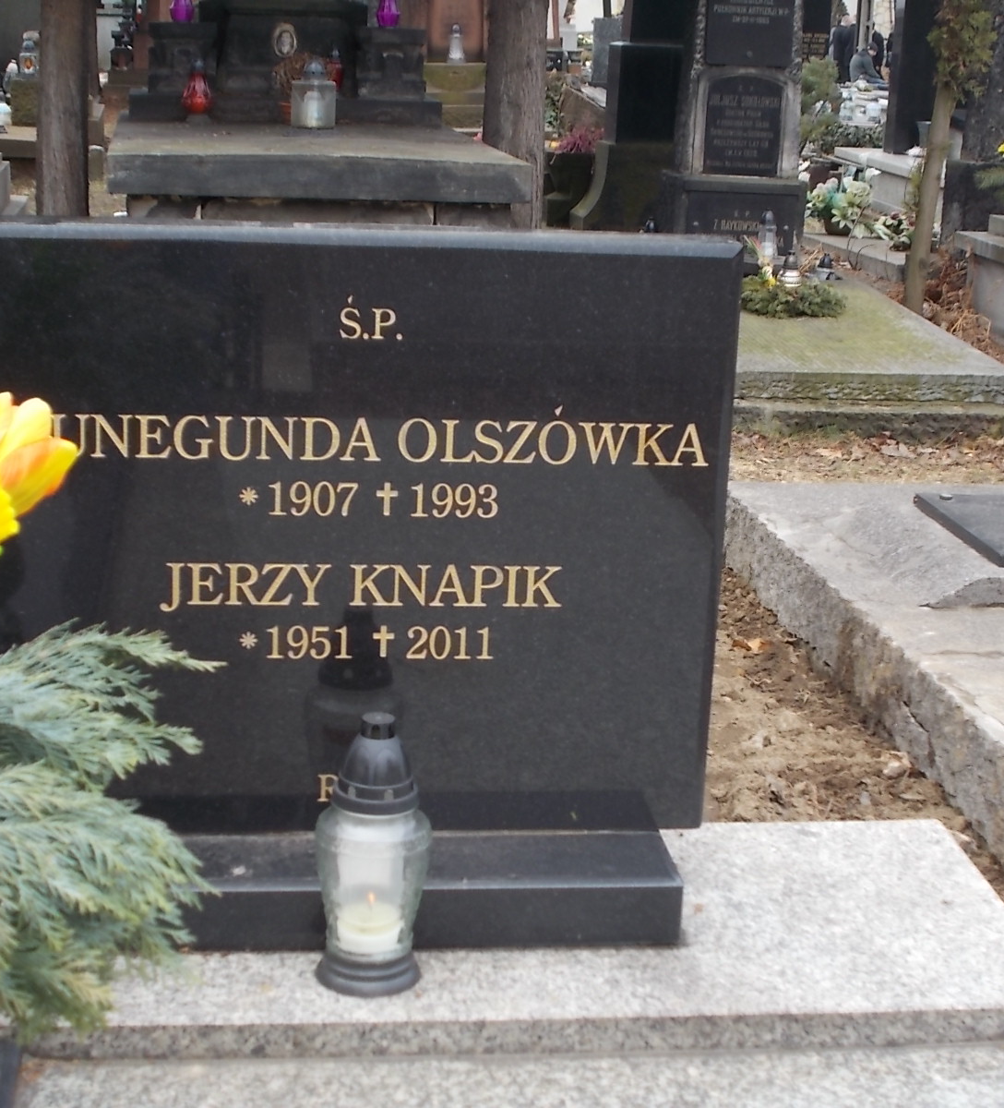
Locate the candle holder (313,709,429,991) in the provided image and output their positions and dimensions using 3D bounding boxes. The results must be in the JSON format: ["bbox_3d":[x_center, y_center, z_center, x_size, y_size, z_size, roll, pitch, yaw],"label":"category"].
[{"bbox_3d":[-0.130,0.290,2.113,0.115,0.270,0.115,1,14,-6],"label":"candle holder"}]

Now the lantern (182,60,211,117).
[{"bbox_3d":[-1.016,-1.544,7.113,0.107,0.200,0.107,0,14,-9],"label":"lantern"}]

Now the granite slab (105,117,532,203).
[{"bbox_3d":[-0.612,-1.212,6.471,1.100,0.100,1.900,0,14,-9],"label":"granite slab"}]

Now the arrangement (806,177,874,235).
[{"bbox_3d":[1.505,-1.540,9.489,0.280,0.235,0.250,0,14,-8],"label":"arrangement"}]

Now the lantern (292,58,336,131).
[{"bbox_3d":[-0.618,-1.523,7.043,0.150,0.222,0.130,0,14,-9],"label":"lantern"}]

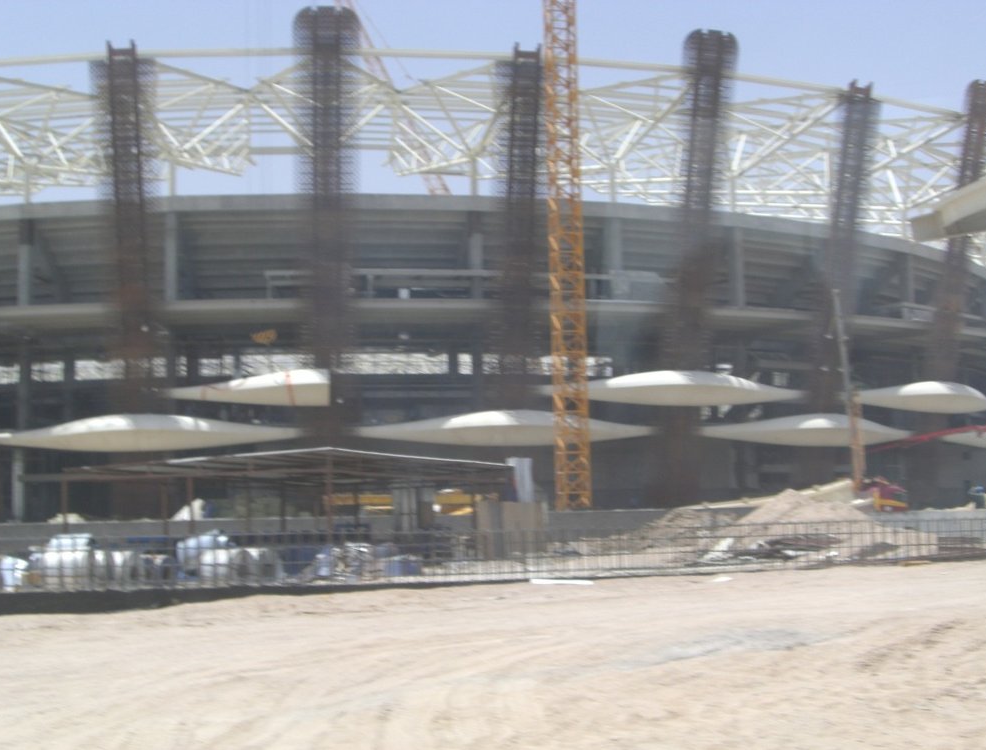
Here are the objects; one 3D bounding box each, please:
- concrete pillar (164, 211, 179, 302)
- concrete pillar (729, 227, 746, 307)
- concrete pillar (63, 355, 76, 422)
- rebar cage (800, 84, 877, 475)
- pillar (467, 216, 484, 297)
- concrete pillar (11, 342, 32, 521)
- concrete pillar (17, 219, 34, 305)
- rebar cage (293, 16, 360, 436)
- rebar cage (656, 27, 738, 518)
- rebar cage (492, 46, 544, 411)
[{"bbox_3d":[-25.777,-9.527,127.591,0.900,7.802,0.900,-1,-5,1],"label":"concrete pillar"},{"bbox_3d":[21.591,-9.596,139.742,0.900,7.727,0.900,2,-6,-30],"label":"concrete pillar"},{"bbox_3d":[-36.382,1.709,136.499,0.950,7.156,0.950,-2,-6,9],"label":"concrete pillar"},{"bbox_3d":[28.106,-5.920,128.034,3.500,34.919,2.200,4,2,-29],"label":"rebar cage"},{"bbox_3d":[-1.436,-9.691,130.365,0.900,7.387,0.900,0,-6,-14],"label":"pillar"},{"bbox_3d":[-37.157,4.806,125.217,0.950,14.832,0.950,-2,-6,8],"label":"concrete pillar"},{"bbox_3d":[-37.852,-9.119,128.648,0.900,7.535,0.900,-2,-6,9],"label":"concrete pillar"},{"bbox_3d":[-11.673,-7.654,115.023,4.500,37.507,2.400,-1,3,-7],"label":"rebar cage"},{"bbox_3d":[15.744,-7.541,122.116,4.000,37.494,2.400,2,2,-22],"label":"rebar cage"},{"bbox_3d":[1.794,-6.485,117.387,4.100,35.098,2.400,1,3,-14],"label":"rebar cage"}]

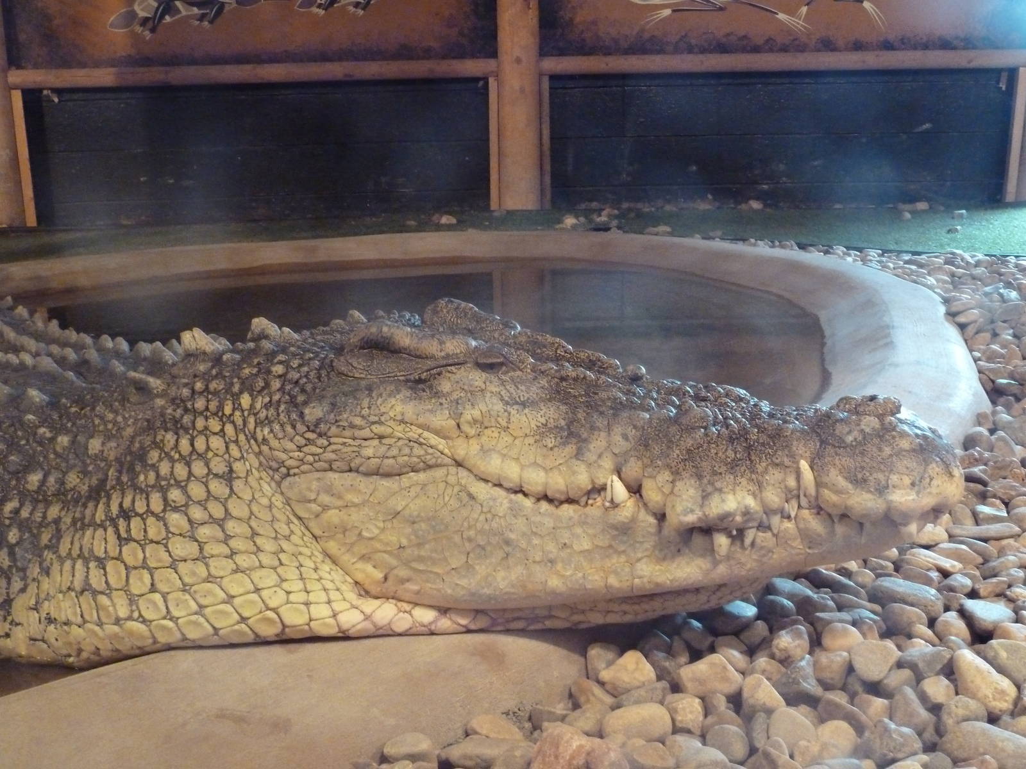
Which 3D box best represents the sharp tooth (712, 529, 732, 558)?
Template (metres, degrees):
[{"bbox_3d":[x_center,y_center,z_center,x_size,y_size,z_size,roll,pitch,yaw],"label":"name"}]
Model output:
[{"bbox_3d":[0.221,0.166,1.250,0.018,0.029,0.017,3,16,13],"label":"sharp tooth"}]

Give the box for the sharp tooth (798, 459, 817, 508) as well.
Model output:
[{"bbox_3d":[0.310,0.104,1.247,0.018,0.050,0.018,-2,15,15],"label":"sharp tooth"}]

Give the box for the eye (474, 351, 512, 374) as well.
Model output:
[{"bbox_3d":[-0.020,-0.026,1.296,0.038,0.025,0.020,3,1,13],"label":"eye"}]

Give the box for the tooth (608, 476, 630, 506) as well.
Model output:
[{"bbox_3d":[0.113,0.111,1.257,0.022,0.031,0.019,3,16,13],"label":"tooth"}]

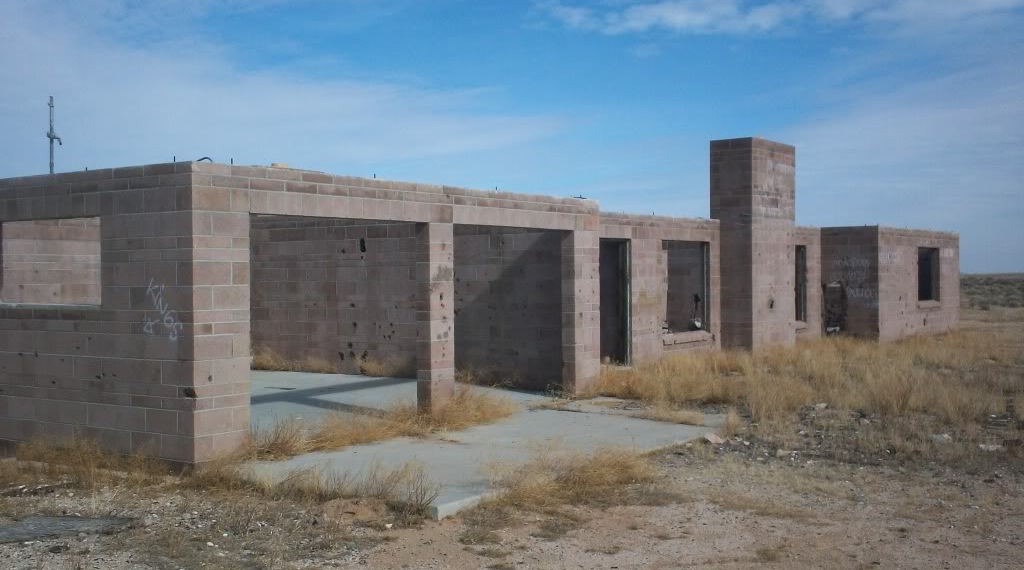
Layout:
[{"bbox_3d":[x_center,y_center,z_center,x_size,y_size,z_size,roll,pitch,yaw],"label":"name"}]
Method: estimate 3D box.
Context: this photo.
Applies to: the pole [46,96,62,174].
[{"bbox_3d":[-6.608,-1.921,16.200,0.120,1.600,0.220,0,1,35],"label":"pole"}]

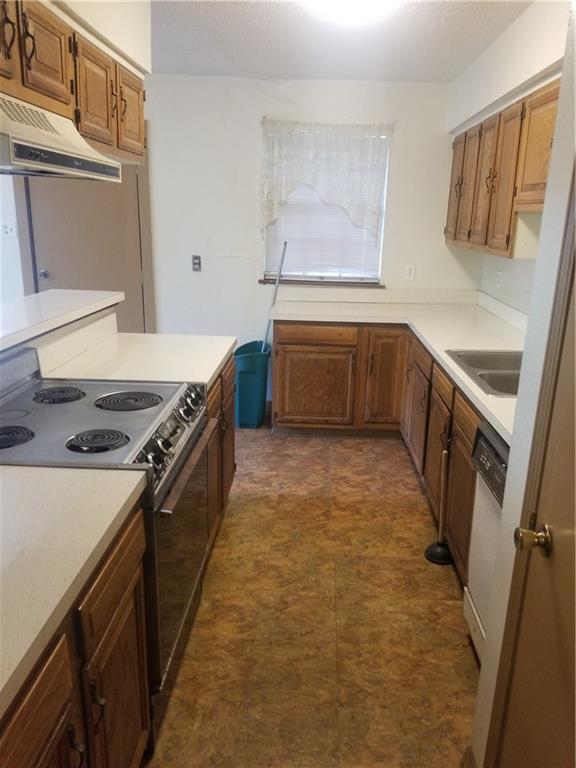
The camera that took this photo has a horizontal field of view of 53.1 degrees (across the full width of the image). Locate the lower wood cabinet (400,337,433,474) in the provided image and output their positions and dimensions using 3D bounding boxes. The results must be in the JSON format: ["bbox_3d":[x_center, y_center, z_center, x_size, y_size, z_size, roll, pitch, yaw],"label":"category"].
[{"bbox_3d":[1.075,0.105,3.497,0.596,0.750,0.830,2,16,3],"label":"lower wood cabinet"}]

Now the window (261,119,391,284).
[{"bbox_3d":[0.264,-1.314,4.249,0.911,1.145,0.090,2,16,3],"label":"window"}]

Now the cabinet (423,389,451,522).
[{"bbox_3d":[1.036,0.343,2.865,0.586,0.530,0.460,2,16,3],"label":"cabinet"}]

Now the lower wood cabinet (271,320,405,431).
[{"bbox_3d":[0.356,-0.117,4.223,0.898,0.765,0.605,2,16,3],"label":"lower wood cabinet"}]

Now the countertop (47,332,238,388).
[{"bbox_3d":[-0.642,-0.127,2.792,0.675,0.045,0.934,2,16,3],"label":"countertop"}]

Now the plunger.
[{"bbox_3d":[0.702,0.553,2.576,0.125,0.540,0.125,2,16,3],"label":"plunger"}]

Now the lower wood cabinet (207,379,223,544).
[{"bbox_3d":[-0.638,0.326,2.697,0.605,0.730,0.460,2,16,3],"label":"lower wood cabinet"}]

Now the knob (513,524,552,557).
[{"bbox_3d":[0.477,0.306,1.130,0.065,0.061,0.061,2,16,3],"label":"knob"}]

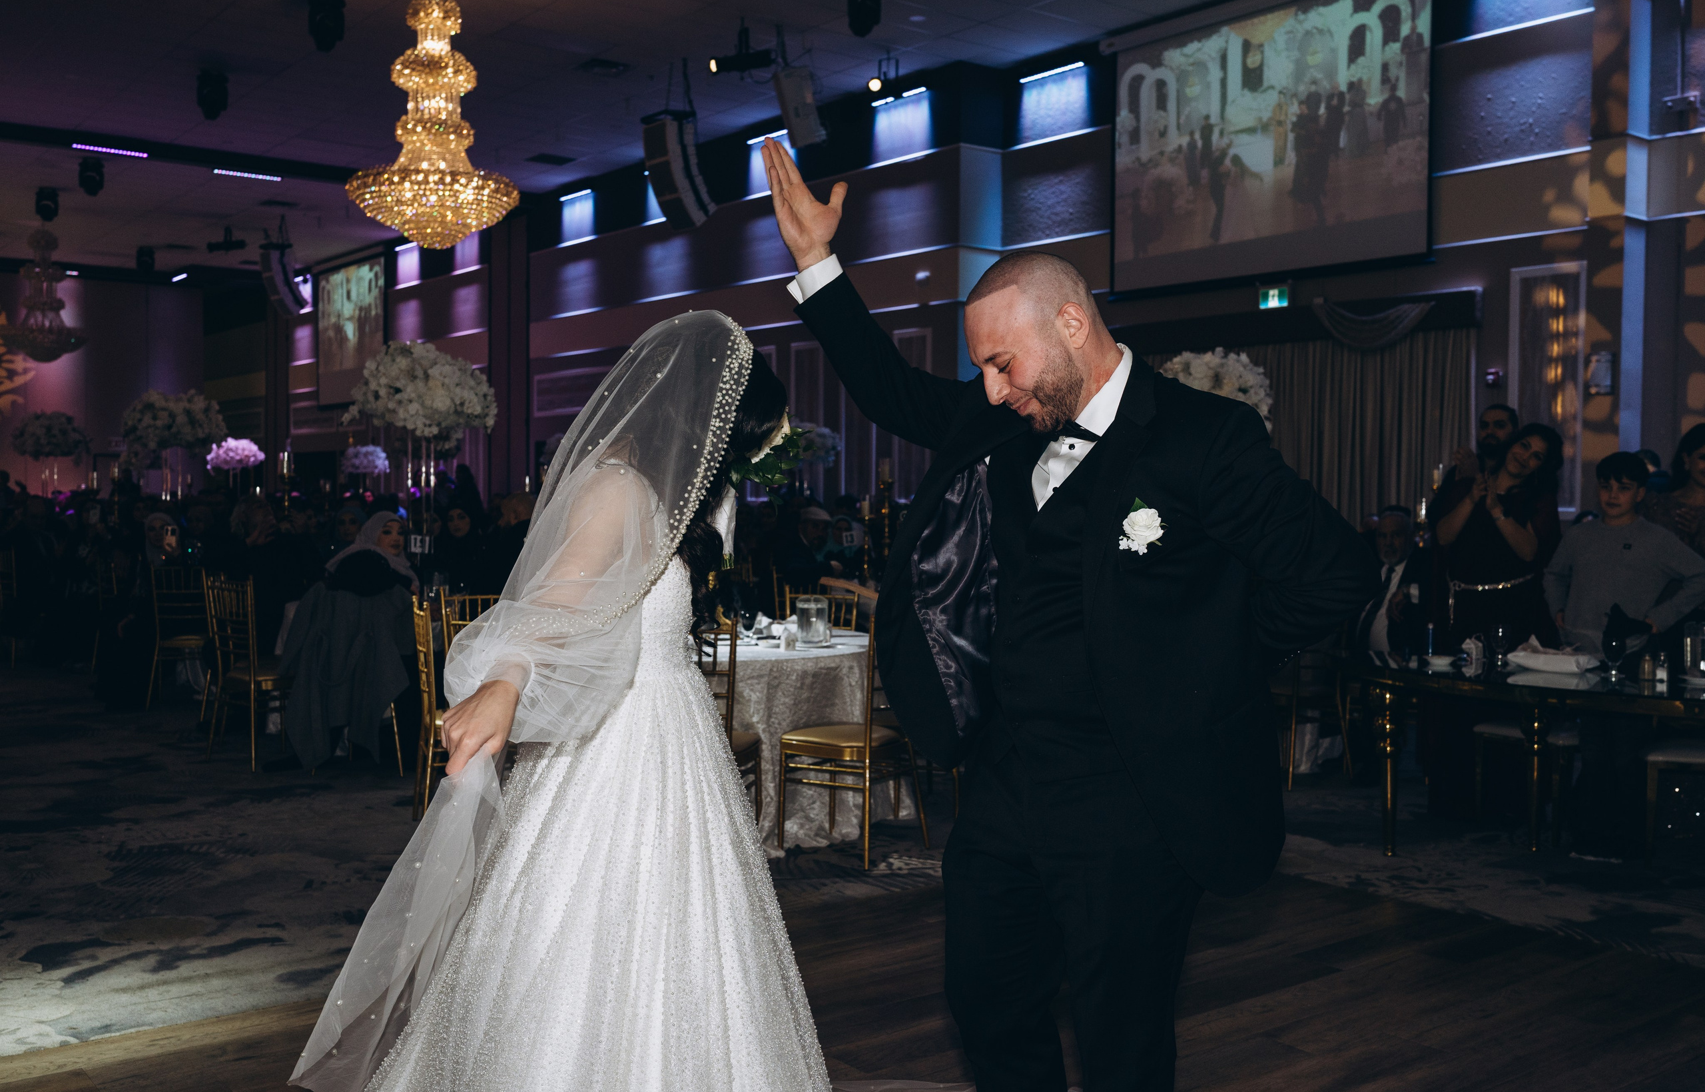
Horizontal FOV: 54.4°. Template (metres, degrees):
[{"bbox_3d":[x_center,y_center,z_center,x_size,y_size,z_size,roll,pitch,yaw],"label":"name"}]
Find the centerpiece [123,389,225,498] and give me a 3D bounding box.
[{"bbox_3d":[-5.480,-0.591,13.400,0.820,1.380,0.820,-1,2,-22],"label":"centerpiece"}]

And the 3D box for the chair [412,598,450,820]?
[{"bbox_3d":[-1.477,0.661,6.499,0.450,0.920,0.400,0,2,-20],"label":"chair"}]

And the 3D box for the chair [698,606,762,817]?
[{"bbox_3d":[-0.590,0.713,6.120,0.410,0.930,0.480,0,2,2],"label":"chair"}]

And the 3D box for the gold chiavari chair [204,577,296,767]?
[{"bbox_3d":[-2.847,0.606,8.119,0.400,0.920,0.450,2,2,43],"label":"gold chiavari chair"}]

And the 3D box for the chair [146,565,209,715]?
[{"bbox_3d":[-4.040,0.561,10.150,0.410,0.930,0.480,0,2,6],"label":"chair"}]

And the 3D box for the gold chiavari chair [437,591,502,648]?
[{"bbox_3d":[-1.620,0.661,7.530,0.410,0.930,0.480,-1,2,-30],"label":"gold chiavari chair"}]

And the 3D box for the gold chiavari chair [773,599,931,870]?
[{"bbox_3d":[0.000,0.705,6.420,0.490,0.930,0.420,2,3,38],"label":"gold chiavari chair"}]

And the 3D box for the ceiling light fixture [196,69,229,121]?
[{"bbox_3d":[-6.365,-4.485,16.500,0.330,0.500,0.330,-1,2,-23],"label":"ceiling light fixture"}]

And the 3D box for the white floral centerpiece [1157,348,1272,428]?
[{"bbox_3d":[1.888,-0.795,8.782,0.720,0.500,0.720,1,1,0],"label":"white floral centerpiece"}]

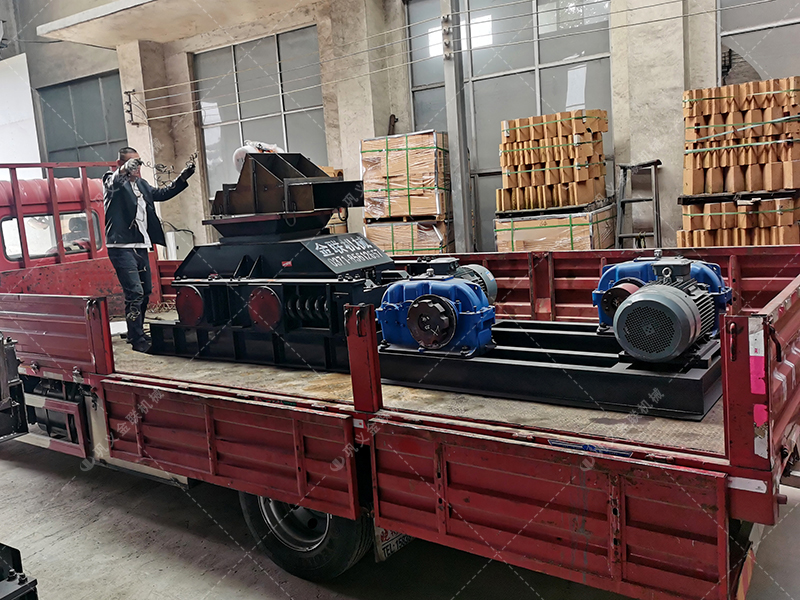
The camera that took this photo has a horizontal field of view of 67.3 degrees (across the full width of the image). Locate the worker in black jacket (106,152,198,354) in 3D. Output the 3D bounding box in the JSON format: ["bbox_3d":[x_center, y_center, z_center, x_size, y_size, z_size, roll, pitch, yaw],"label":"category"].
[{"bbox_3d":[-2.187,-0.470,5.222,0.660,1.720,0.620,-2,7,17],"label":"worker in black jacket"}]

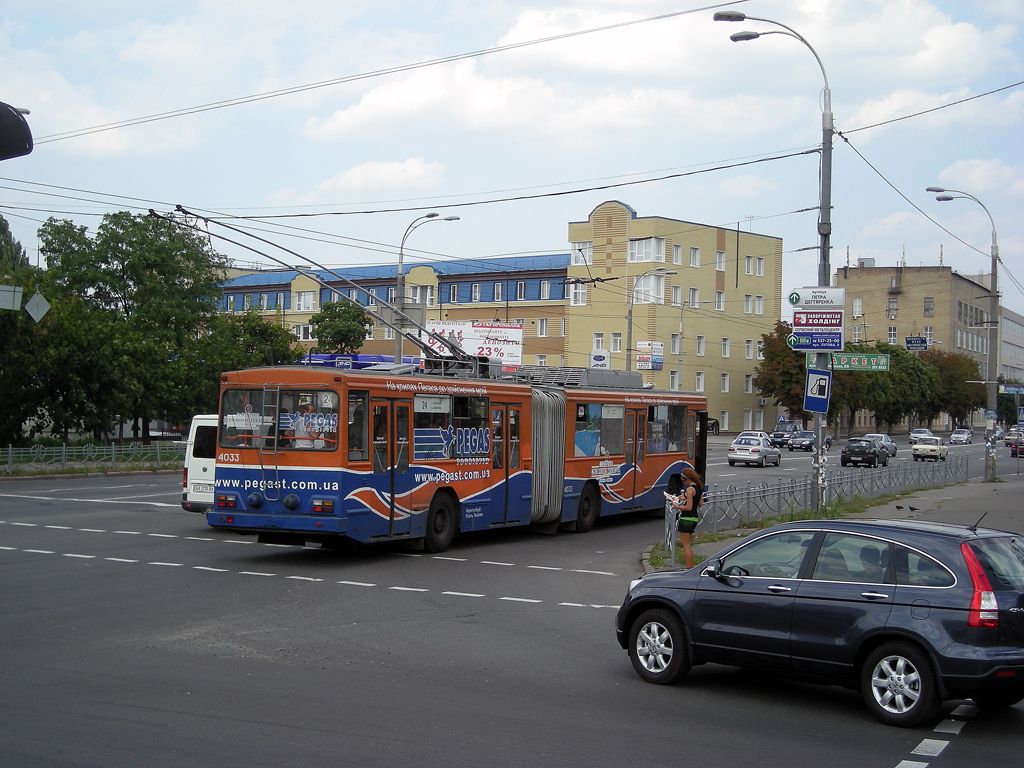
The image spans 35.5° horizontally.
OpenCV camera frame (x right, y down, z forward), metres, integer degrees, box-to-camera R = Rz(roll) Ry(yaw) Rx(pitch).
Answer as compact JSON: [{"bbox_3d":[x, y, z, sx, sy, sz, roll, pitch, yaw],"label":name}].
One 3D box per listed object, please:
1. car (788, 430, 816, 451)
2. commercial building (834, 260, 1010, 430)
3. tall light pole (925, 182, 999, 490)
[{"bbox_3d":[21.483,4.215,117.012,1.760,1.460,4.450,1,-1,22],"label":"car"},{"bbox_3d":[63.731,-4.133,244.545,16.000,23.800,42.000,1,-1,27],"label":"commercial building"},{"bbox_3d":[18.703,-2.018,66.374,2.900,12.100,2.500,1,-1,22],"label":"tall light pole"}]

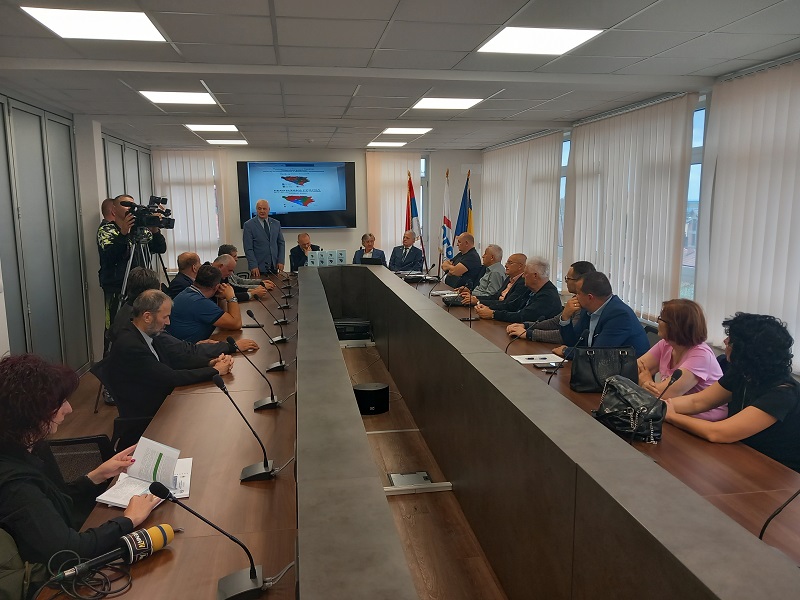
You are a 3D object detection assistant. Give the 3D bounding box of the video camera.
[{"bbox_3d":[-2.107,-0.721,5.231,0.420,0.280,0.200,-2,9,-14],"label":"video camera"}]

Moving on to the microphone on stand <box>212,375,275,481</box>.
[{"bbox_3d":[-0.544,0.442,2.180,0.210,0.380,0.100,-2,9,-9],"label":"microphone on stand"}]

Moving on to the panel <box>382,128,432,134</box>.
[{"bbox_3d":[0.102,-2.169,7.987,0.590,0.040,0.590,-2,9,-9],"label":"panel"}]

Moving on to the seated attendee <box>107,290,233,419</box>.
[{"bbox_3d":[-1.268,0.564,3.443,0.760,1.270,0.560,-2,9,-9],"label":"seated attendee"}]

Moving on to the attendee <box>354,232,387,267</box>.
[{"bbox_3d":[-0.448,-0.336,9.302,0.530,1.310,0.800,-1,9,-3],"label":"attendee"}]

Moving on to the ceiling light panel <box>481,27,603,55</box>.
[{"bbox_3d":[0.802,-1.511,3.649,0.590,0.040,0.590,-2,9,-9],"label":"ceiling light panel"}]

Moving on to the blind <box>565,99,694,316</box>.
[{"bbox_3d":[2.171,-0.880,6.322,0.110,1.980,2.360,-2,9,-9],"label":"blind"}]

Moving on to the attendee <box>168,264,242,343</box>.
[{"bbox_3d":[-1.504,0.350,4.898,0.760,1.260,0.560,-6,10,-34],"label":"attendee"}]

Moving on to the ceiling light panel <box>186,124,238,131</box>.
[{"bbox_3d":[-2.283,-2.094,7.610,0.590,0.040,0.590,-2,9,-9],"label":"ceiling light panel"}]

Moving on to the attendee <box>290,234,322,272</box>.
[{"bbox_3d":[-1.377,-0.320,9.151,0.530,1.310,0.740,-2,9,-9],"label":"attendee"}]

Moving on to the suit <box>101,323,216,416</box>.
[{"bbox_3d":[-1.349,0.380,3.616,0.580,0.600,0.490,0,9,-1],"label":"suit"}]

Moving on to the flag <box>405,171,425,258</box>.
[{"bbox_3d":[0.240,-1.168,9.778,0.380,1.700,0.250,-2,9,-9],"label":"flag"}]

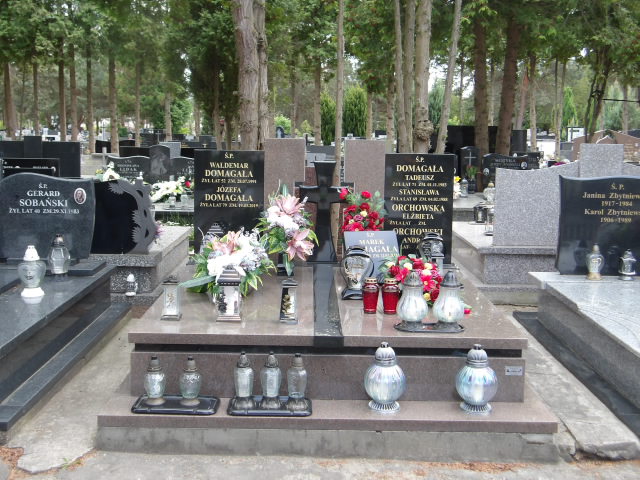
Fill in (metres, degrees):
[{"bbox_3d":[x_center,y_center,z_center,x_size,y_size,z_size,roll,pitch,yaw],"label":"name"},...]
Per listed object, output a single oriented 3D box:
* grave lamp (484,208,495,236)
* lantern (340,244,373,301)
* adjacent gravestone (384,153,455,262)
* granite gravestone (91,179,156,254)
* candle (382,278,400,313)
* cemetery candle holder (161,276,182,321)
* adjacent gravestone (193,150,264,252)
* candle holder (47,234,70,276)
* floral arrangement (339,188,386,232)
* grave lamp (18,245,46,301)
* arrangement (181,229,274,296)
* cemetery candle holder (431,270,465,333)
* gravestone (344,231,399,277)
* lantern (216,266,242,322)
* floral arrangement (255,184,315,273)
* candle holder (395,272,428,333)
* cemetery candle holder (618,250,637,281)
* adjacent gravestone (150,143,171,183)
[{"bbox_3d":[1.488,-0.163,6.798,0.090,0.245,0.090,1,9,-1],"label":"grave lamp"},{"bbox_3d":[0.215,0.176,4.326,0.179,0.289,0.150,3,9,11],"label":"lantern"},{"bbox_3d":[0.680,-0.215,5.424,0.475,0.761,0.080,1,9,-1],"label":"adjacent gravestone"},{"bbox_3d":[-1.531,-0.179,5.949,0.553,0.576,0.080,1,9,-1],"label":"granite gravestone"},{"bbox_3d":[0.368,0.289,3.993,0.088,0.176,0.088,1,9,-1],"label":"candle"},{"bbox_3d":[-0.743,0.290,3.932,0.112,0.215,0.101,1,9,-1],"label":"cemetery candle holder"},{"bbox_3d":[-0.625,-0.239,5.403,0.477,0.760,0.080,1,9,-1],"label":"adjacent gravestone"},{"bbox_3d":[-1.856,0.101,5.508,0.164,0.276,0.164,1,9,-1],"label":"candle holder"},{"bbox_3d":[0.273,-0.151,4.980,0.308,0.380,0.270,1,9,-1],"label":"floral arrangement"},{"bbox_3d":[-1.735,0.186,4.732,0.164,0.309,0.140,1,9,-1],"label":"grave lamp"},{"bbox_3d":[-0.541,0.115,4.590,0.555,0.359,0.400,1,9,-1],"label":"arrangement"},{"bbox_3d":[0.631,0.282,3.772,0.156,0.269,0.156,1,9,-1],"label":"cemetery candle holder"},{"bbox_3d":[0.326,0.113,4.812,0.335,0.327,0.050,1,-19,2],"label":"gravestone"},{"bbox_3d":[-0.453,0.270,3.934,0.122,0.266,0.122,1,9,-1],"label":"lantern"},{"bbox_3d":[-0.210,-0.067,5.021,0.402,0.594,0.300,1,9,-1],"label":"floral arrangement"},{"bbox_3d":[0.451,0.280,3.742,0.155,0.276,0.155,1,9,-1],"label":"candle holder"},{"bbox_3d":[2.197,0.176,5.510,0.128,0.206,0.128,1,9,-1],"label":"cemetery candle holder"},{"bbox_3d":[-2.198,-1.021,10.697,0.294,0.561,0.100,1,9,-1],"label":"adjacent gravestone"}]

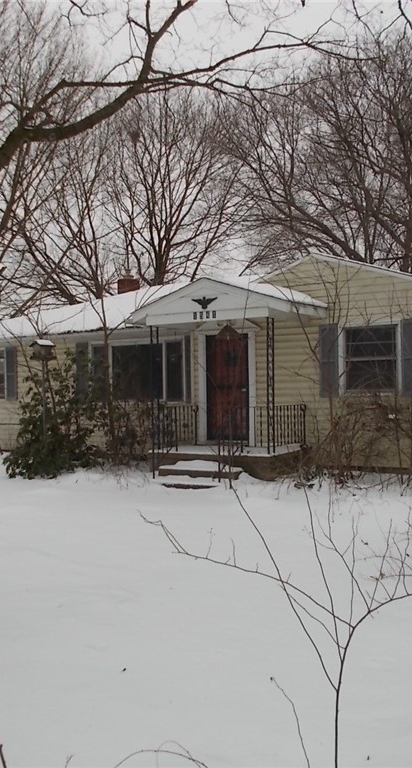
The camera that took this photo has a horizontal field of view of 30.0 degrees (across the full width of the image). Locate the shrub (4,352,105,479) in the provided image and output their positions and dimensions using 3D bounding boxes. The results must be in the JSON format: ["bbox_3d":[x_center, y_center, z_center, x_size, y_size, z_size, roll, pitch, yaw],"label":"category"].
[{"bbox_3d":[-3.142,0.632,15.950,1.900,2.500,1.700,-1,0,32],"label":"shrub"}]

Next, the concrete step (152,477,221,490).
[{"bbox_3d":[-0.249,1.740,13.059,1.500,0.180,0.360,-1,0,32],"label":"concrete step"}]

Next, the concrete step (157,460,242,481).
[{"bbox_3d":[-0.078,1.545,13.304,1.600,0.190,0.360,-1,0,32],"label":"concrete step"}]

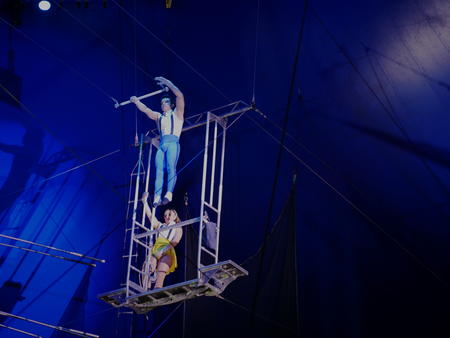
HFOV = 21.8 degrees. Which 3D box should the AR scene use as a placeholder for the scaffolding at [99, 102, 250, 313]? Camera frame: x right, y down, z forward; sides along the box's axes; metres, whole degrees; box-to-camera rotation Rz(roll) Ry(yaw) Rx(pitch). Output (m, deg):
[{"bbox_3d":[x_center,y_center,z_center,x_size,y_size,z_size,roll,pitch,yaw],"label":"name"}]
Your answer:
[{"bbox_3d":[-0.732,0.668,18.358,2.630,3.040,0.510,-17,-35,33],"label":"scaffolding"}]

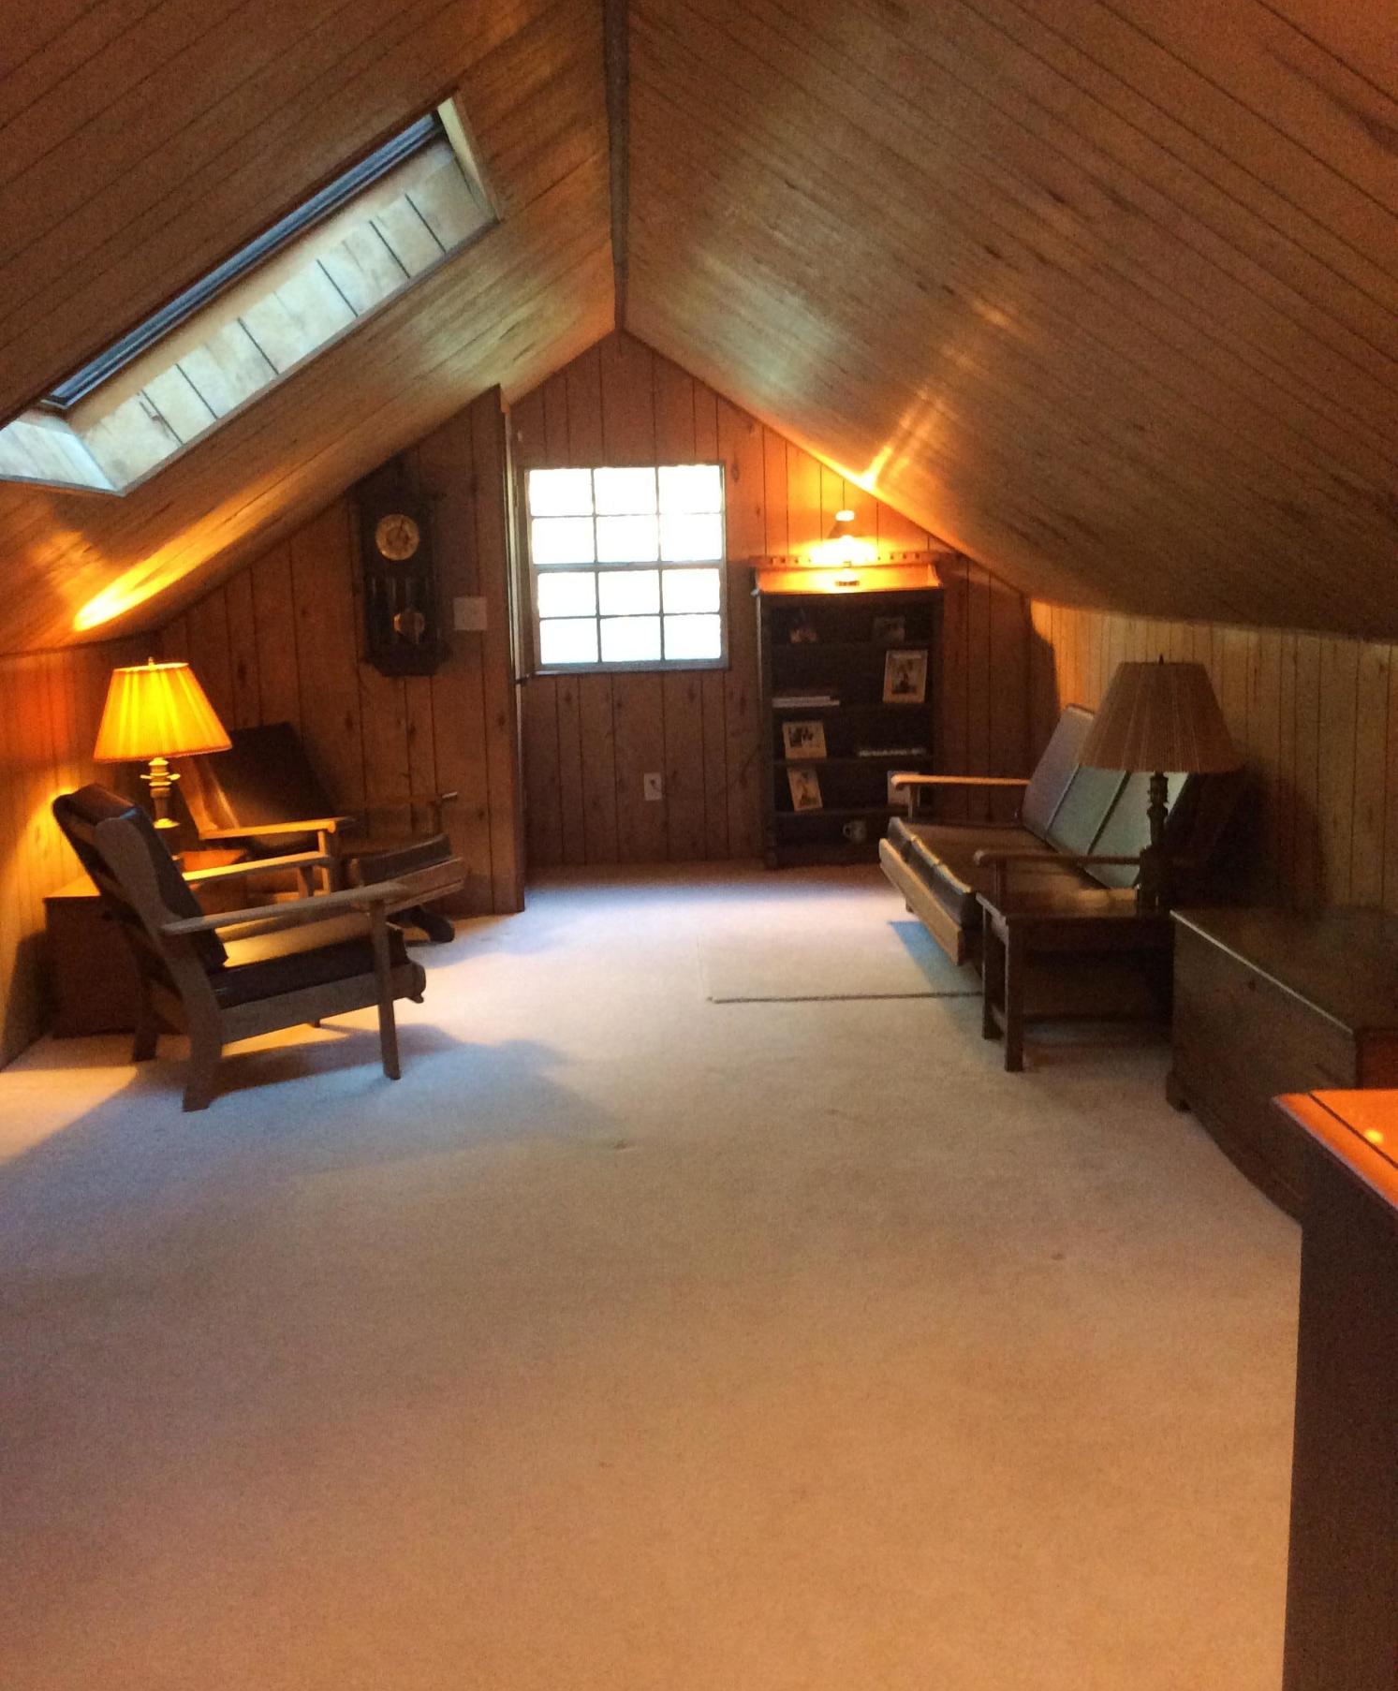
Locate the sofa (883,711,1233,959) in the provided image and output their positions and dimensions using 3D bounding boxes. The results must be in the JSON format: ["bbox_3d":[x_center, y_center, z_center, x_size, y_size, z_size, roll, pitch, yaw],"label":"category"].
[{"bbox_3d":[1.194,-0.005,6.070,0.901,0.829,1.988,-2,9,-2],"label":"sofa"}]

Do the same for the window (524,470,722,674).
[{"bbox_3d":[-0.320,-1.282,8.000,0.909,0.942,0.090,-2,9,-2],"label":"window"}]

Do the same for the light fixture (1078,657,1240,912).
[{"bbox_3d":[1.268,-0.165,4.771,0.443,0.708,0.443,-2,9,-2],"label":"light fixture"}]

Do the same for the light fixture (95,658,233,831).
[{"bbox_3d":[-1.795,-0.273,5.782,0.458,0.694,0.458,-2,9,-2],"label":"light fixture"}]

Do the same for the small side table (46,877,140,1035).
[{"bbox_3d":[-1.802,0.307,5.783,0.465,0.450,0.786,-2,9,-2],"label":"small side table"}]

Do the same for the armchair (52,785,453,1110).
[{"bbox_3d":[-1.303,0.236,4.955,0.879,0.837,0.672,-7,11,-29],"label":"armchair"}]

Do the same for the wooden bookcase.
[{"bbox_3d":[0.697,-0.602,8.039,0.837,1.387,0.257,-2,9,-2],"label":"wooden bookcase"}]

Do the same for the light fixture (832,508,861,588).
[{"bbox_3d":[0.676,-1.363,7.906,0.157,0.350,0.186,-2,9,-2],"label":"light fixture"}]

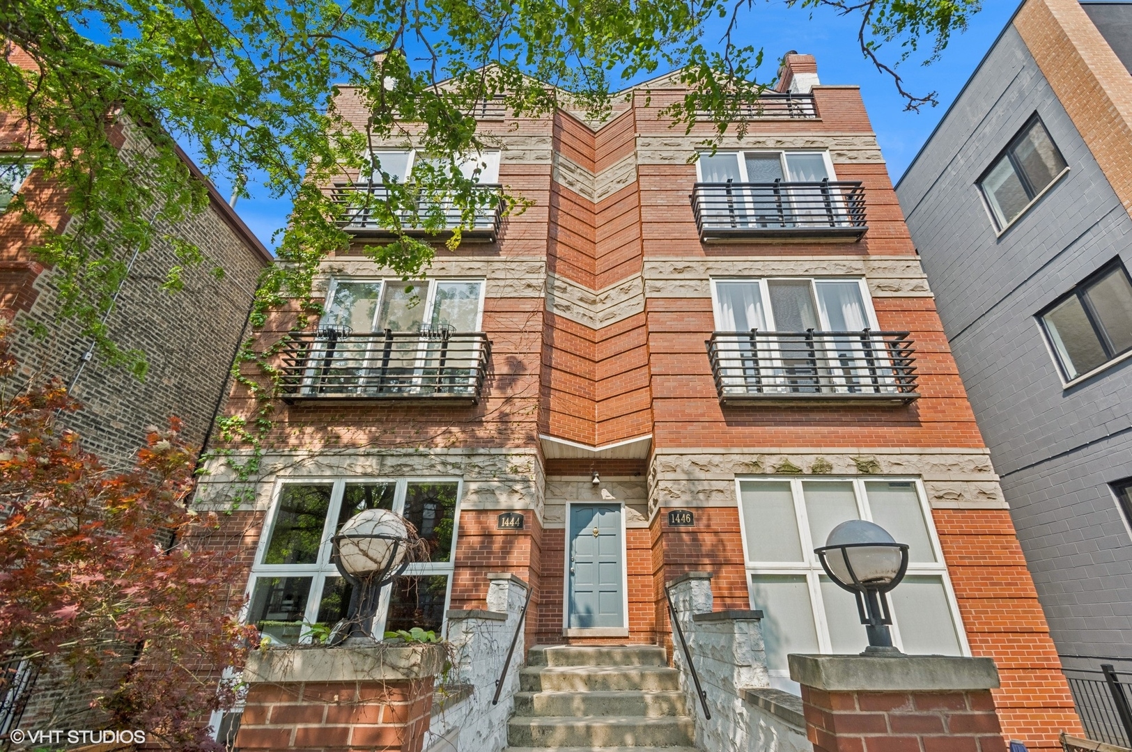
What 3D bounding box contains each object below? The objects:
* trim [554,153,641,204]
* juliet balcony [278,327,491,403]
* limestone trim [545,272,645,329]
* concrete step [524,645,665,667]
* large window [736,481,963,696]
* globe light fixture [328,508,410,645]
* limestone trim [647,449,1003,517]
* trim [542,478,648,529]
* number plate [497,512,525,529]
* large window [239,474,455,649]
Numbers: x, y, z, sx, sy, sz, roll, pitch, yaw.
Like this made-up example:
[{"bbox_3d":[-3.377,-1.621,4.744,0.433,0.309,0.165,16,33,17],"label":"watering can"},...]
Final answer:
[{"bbox_3d":[0.658,-4.445,10.556,1.800,0.910,0.680,0,-25,1],"label":"trim"},{"bbox_3d":[-2.886,-0.128,7.634,3.130,1.180,0.390,0,-24,1],"label":"juliet balcony"},{"bbox_3d":[0.570,-1.477,9.211,1.830,0.900,0.640,0,-24,1],"label":"limestone trim"},{"bbox_3d":[0.432,4.041,6.866,1.863,0.193,1.100,0,-25,1],"label":"concrete step"},{"bbox_3d":[3.912,2.721,6.520,2.702,2.650,0.150,0,-25,1],"label":"large window"},{"bbox_3d":[-0.909,0.921,2.199,0.370,0.579,0.370,0,-25,1],"label":"globe light fixture"},{"bbox_3d":[3.896,1.755,7.523,5.022,0.873,1.200,0,-25,1],"label":"limestone trim"},{"bbox_3d":[0.530,2.223,8.265,1.820,0.900,0.140,0,-24,1],"label":"trim"},{"bbox_3d":[-0.792,2.087,6.797,0.375,0.230,0.030,0,-25,1],"label":"number plate"},{"bbox_3d":[-2.994,2.687,6.693,2.840,2.430,0.120,0,-24,1],"label":"large window"}]

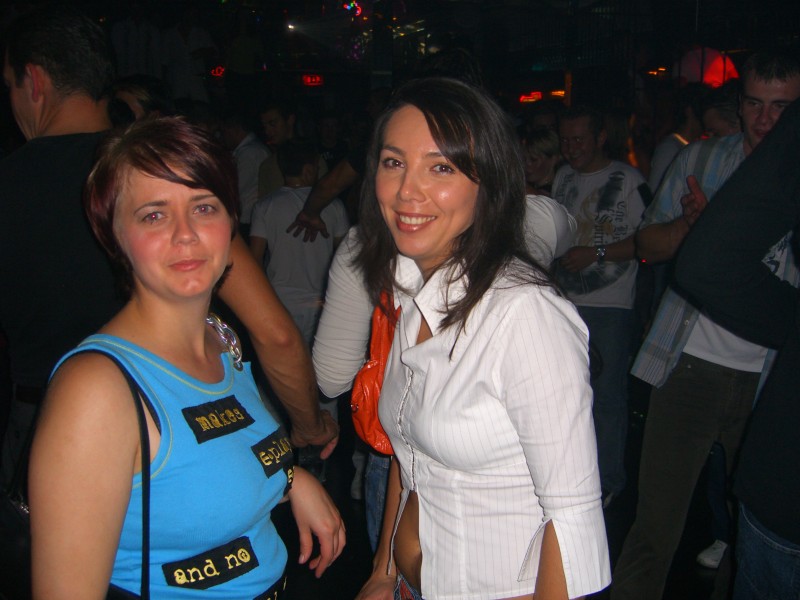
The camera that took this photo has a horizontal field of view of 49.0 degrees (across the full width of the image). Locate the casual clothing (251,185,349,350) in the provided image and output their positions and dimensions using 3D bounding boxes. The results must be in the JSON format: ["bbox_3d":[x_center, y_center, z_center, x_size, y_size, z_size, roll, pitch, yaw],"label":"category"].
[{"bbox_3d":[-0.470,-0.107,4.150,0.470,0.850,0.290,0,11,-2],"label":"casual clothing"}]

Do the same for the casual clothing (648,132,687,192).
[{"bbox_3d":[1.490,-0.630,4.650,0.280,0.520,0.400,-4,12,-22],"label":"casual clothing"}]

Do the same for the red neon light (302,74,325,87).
[{"bbox_3d":[-0.985,-2.500,10.000,0.260,0.150,0.060,-1,11,-3],"label":"red neon light"}]

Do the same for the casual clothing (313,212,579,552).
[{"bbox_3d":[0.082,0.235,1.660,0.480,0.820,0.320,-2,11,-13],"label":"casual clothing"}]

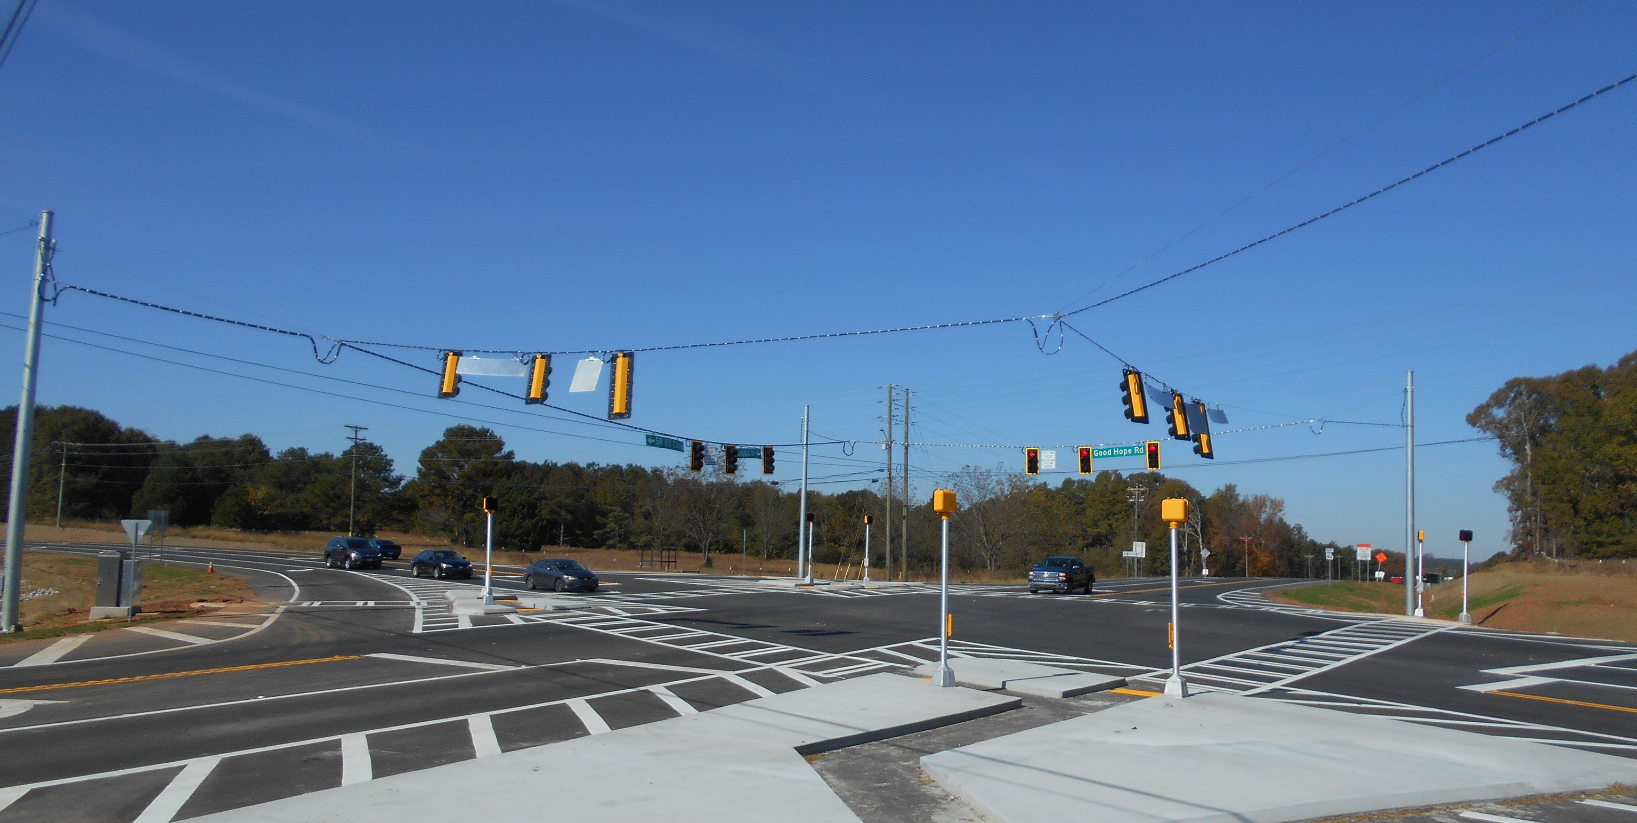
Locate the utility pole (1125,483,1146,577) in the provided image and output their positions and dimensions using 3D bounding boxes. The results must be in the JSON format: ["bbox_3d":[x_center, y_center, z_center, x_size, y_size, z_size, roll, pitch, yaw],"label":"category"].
[{"bbox_3d":[33.992,12.666,131.474,2.400,10.010,0.450,1,-6,10],"label":"utility pole"}]

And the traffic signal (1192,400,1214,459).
[{"bbox_3d":[11.234,0.562,36.000,0.650,1.670,0.460,8,-19,-44],"label":"traffic signal"}]

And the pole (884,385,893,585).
[{"bbox_3d":[4.145,4.161,71.542,0.400,11.450,0.400,1,-5,4],"label":"pole"}]

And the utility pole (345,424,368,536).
[{"bbox_3d":[-46.293,7.112,122.548,0.450,11.590,2.600,-4,-8,45],"label":"utility pole"}]

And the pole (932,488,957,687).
[{"bbox_3d":[2.209,3.051,21.497,0.380,3.373,0.460,-5,-9,40],"label":"pole"}]

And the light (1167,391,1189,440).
[{"bbox_3d":[9.697,0.138,33.200,0.650,1.330,0.460,7,-19,-43],"label":"light"}]

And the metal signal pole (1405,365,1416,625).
[{"bbox_3d":[24.389,3.317,50.588,0.310,10.072,0.310,3,-7,0],"label":"metal signal pole"}]

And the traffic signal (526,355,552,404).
[{"bbox_3d":[-7.358,-0.840,32.300,0.600,1.320,0.450,-1,-15,22],"label":"traffic signal"}]

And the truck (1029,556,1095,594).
[{"bbox_3d":[12.892,8.594,64.800,2.030,1.880,5.840,-1,-6,26],"label":"truck"}]

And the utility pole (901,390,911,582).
[{"bbox_3d":[5.109,4.255,71.529,0.400,11.190,0.400,1,-5,4],"label":"utility pole"}]

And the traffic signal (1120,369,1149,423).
[{"bbox_3d":[7.932,-0.370,30.900,0.650,1.330,0.460,7,-20,-42],"label":"traffic signal"}]

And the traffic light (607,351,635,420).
[{"bbox_3d":[-5.004,-0.646,31.200,0.650,1.680,0.460,-2,-11,24],"label":"traffic light"}]

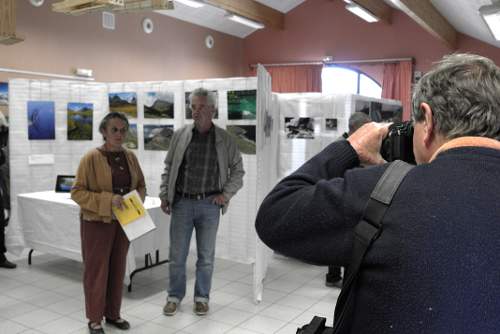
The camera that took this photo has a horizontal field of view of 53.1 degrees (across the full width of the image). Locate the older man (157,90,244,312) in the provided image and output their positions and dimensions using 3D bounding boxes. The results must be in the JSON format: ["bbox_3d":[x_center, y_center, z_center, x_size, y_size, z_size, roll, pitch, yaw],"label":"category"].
[{"bbox_3d":[-0.394,0.272,4.060,0.660,1.783,0.370,1,5,0],"label":"older man"}]

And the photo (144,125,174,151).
[{"bbox_3d":[-1.099,-0.353,6.055,0.470,0.308,0.020,4,6,31],"label":"photo"}]

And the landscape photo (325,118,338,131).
[{"bbox_3d":[1.200,-0.616,7.321,0.180,0.165,0.020,4,6,31],"label":"landscape photo"}]

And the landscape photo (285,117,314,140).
[{"bbox_3d":[0.754,-0.584,7.596,0.480,0.315,0.020,4,6,31],"label":"landscape photo"}]

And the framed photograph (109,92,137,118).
[{"bbox_3d":[-1.607,-0.773,6.335,0.470,0.308,0.020,4,6,31],"label":"framed photograph"}]

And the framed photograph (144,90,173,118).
[{"bbox_3d":[-1.095,-0.739,6.025,0.470,0.308,0.020,4,6,31],"label":"framed photograph"}]

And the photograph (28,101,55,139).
[{"bbox_3d":[-2.610,-0.577,6.280,0.315,0.470,0.020,-1,5,-23],"label":"photograph"}]

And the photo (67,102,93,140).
[{"bbox_3d":[-2.186,-0.582,6.461,0.318,0.470,0.020,-1,5,-23],"label":"photo"}]

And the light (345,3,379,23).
[{"bbox_3d":[2.171,-2.959,9.599,0.230,0.100,1.360,4,6,31],"label":"light"}]

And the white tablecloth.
[{"bbox_3d":[-1.540,0.640,5.140,1.550,0.655,0.880,4,6,31],"label":"white tablecloth"}]

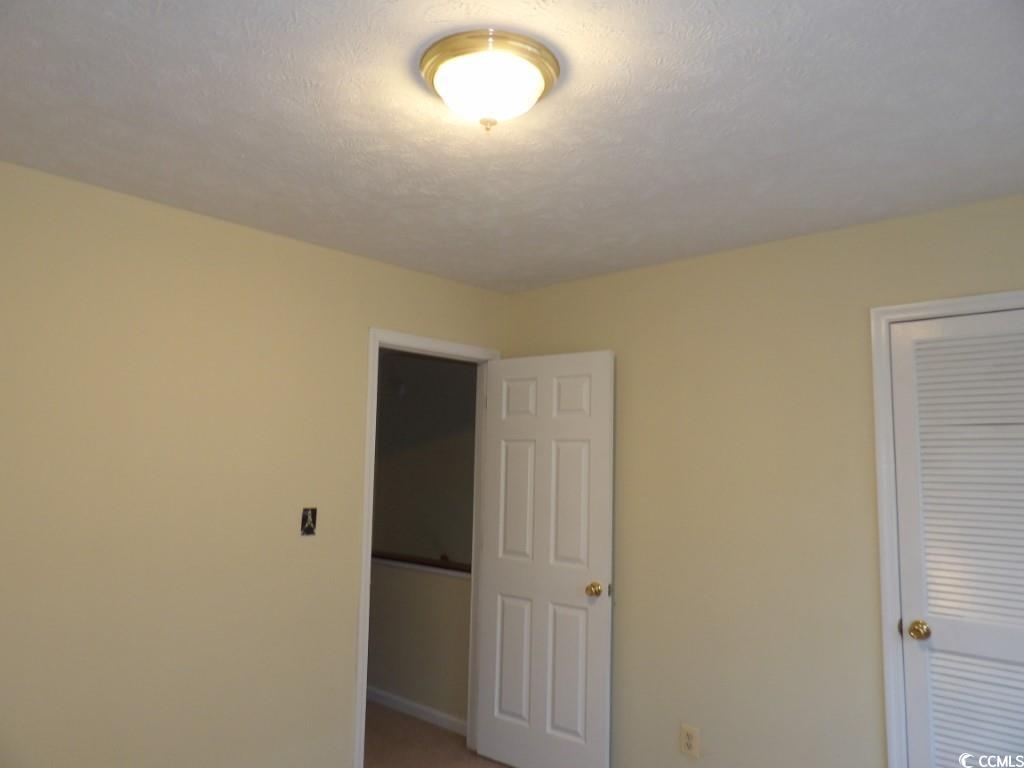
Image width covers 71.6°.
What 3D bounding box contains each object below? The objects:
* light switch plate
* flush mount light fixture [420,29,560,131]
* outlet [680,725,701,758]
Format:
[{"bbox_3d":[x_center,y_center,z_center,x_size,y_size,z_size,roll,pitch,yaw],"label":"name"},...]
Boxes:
[{"bbox_3d":[-0.858,0.588,3.017,0.010,0.115,0.070,-5,-8,43],"label":"light switch plate"},{"bbox_3d":[-0.053,-0.685,1.700,0.335,0.155,0.335,1,-6,0],"label":"flush mount light fixture"},{"bbox_3d":[0.766,1.535,3.051,0.080,0.122,0.010,-5,-8,43],"label":"outlet"}]

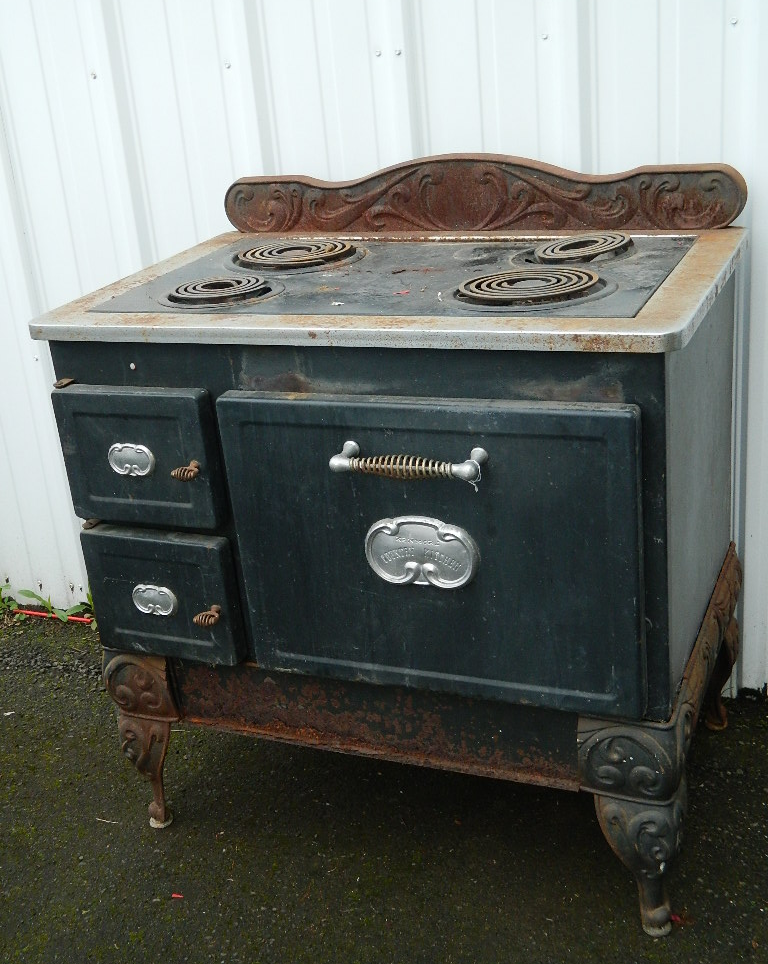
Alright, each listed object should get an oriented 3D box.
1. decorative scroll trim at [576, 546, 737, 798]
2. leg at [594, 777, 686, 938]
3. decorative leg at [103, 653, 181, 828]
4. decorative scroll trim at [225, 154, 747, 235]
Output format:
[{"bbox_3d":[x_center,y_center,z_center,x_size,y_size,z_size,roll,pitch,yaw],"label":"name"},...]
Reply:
[{"bbox_3d":[0.449,0.270,1.902,0.146,0.140,0.586,4,24,23],"label":"decorative scroll trim"},{"bbox_3d":[0.386,0.522,1.769,0.126,0.254,0.122,4,24,23],"label":"leg"},{"bbox_3d":[-0.367,0.420,2.069,0.124,0.362,0.122,4,24,23],"label":"decorative leg"},{"bbox_3d":[0.141,-0.492,2.064,0.934,0.125,0.032,4,24,23],"label":"decorative scroll trim"}]

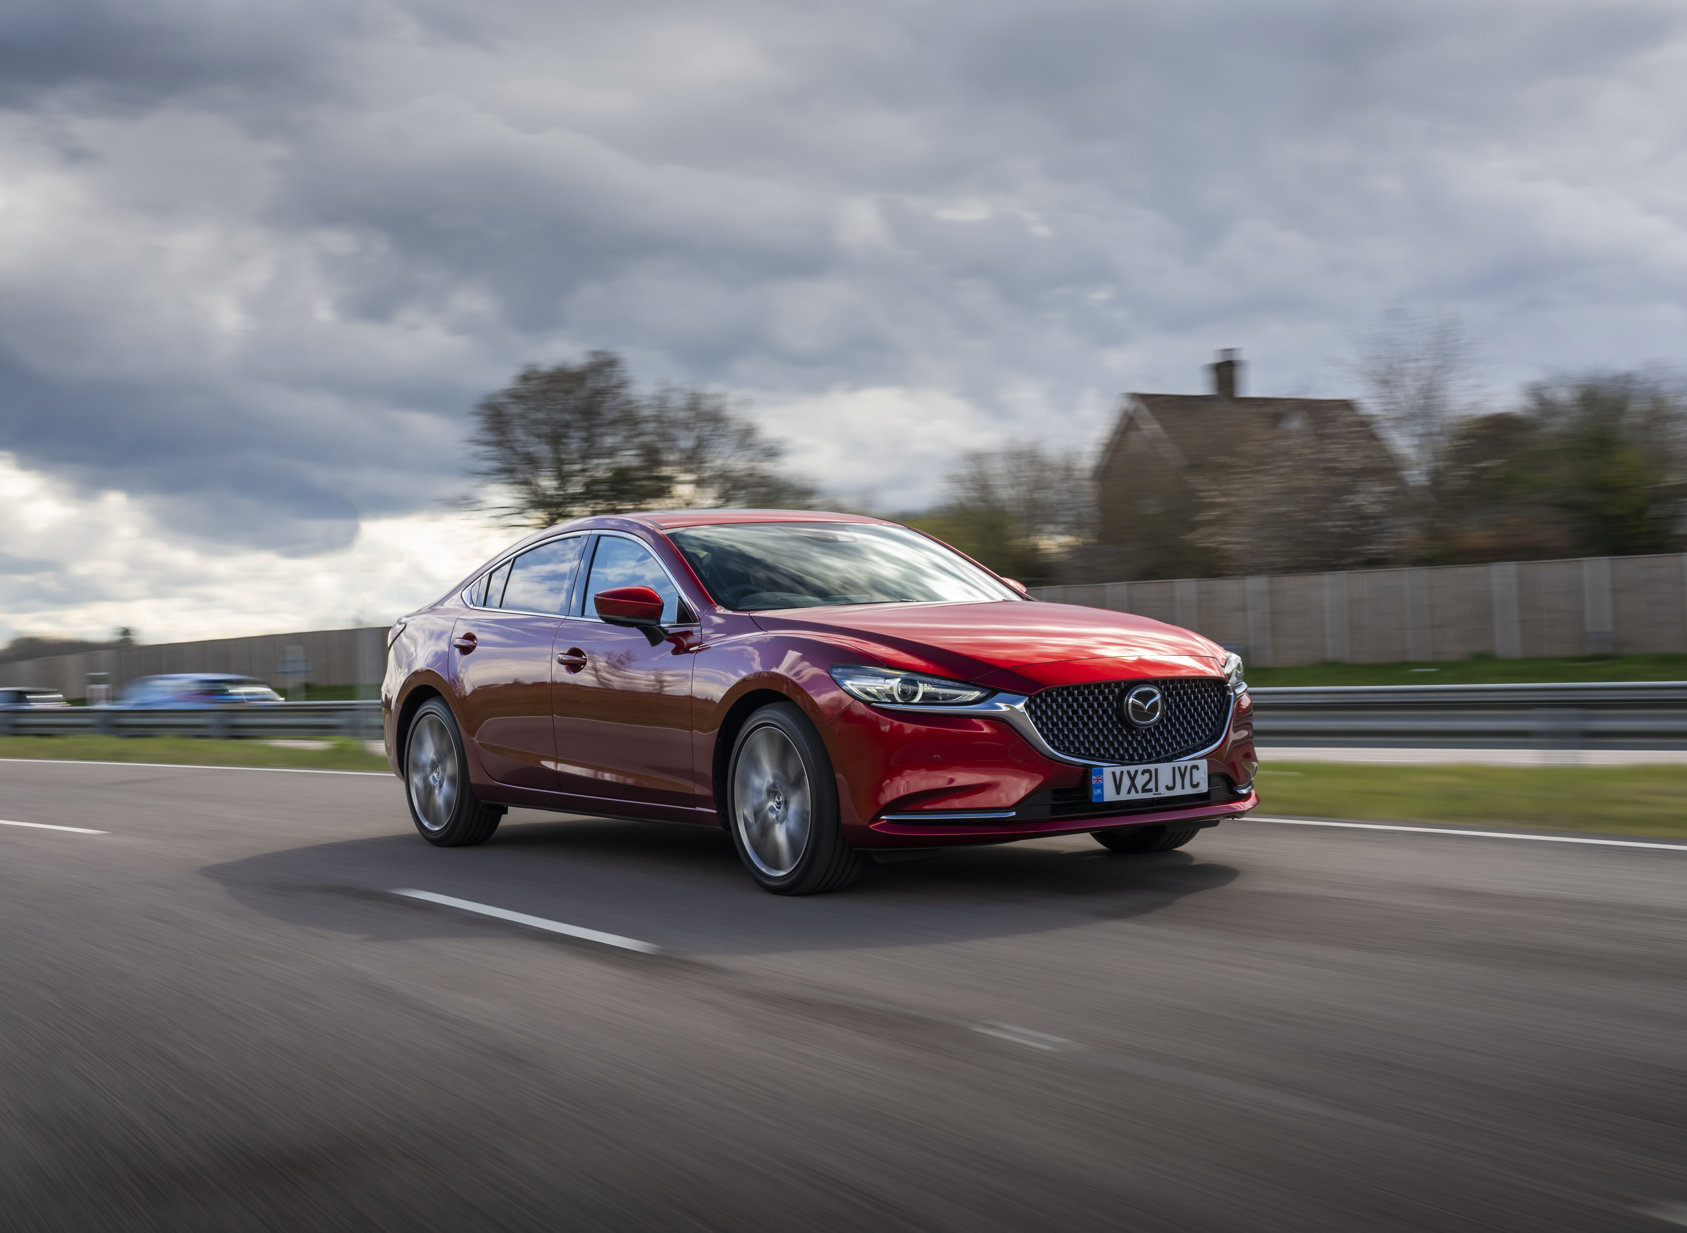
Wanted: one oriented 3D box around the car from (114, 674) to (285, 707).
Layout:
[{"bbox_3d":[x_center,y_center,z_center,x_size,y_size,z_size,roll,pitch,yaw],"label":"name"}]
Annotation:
[{"bbox_3d":[-12.790,1.870,42.500,4.300,1.480,1.800,-3,-1,44],"label":"car"}]

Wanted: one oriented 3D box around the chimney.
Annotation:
[{"bbox_3d":[13.791,-8.779,78.000,0.900,1.850,0.850,-2,0,30],"label":"chimney"}]

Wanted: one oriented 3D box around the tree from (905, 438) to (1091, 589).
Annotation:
[{"bbox_3d":[6.013,-2.417,82.000,7.200,8.700,7.000,-2,0,0],"label":"tree"}]

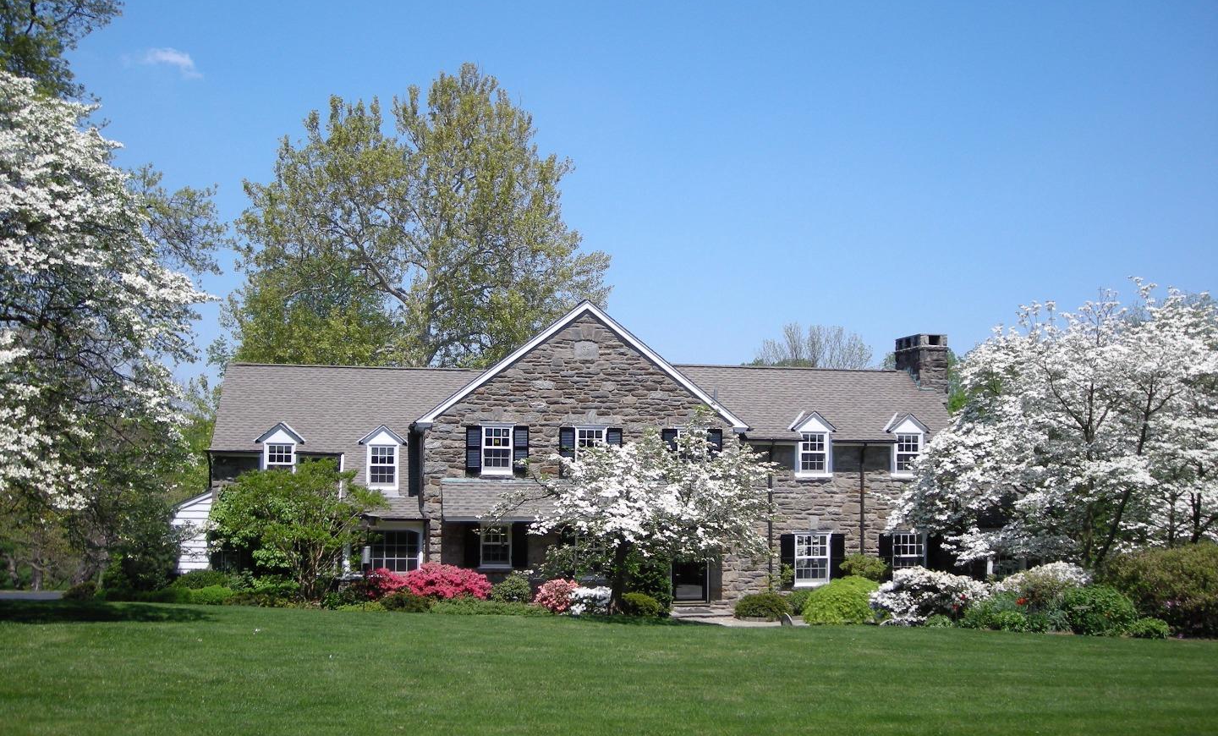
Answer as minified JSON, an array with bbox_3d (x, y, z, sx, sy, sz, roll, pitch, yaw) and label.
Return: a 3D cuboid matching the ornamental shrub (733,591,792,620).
[{"bbox_3d":[4.330,6.690,34.700,1.596,0.780,1.500,1,-6,-11],"label":"ornamental shrub"}]

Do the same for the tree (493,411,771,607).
[{"bbox_3d":[0.579,3.950,33.300,7.670,5.350,6.900,1,-3,-9],"label":"tree"}]

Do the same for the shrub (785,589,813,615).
[{"bbox_3d":[5.345,6.584,34.500,0.900,0.740,0.850,1,-4,-10],"label":"shrub"}]

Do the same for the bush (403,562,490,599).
[{"bbox_3d":[-4.096,5.401,31.000,2.250,0.980,1.600,1,-4,-10],"label":"bush"}]

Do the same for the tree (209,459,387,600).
[{"bbox_3d":[-8.035,4.189,31.800,4.500,3.650,3.800,1,-4,-10],"label":"tree"}]

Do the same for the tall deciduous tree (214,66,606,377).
[{"bbox_3d":[-9.375,-2.963,59.149,18.401,23.484,17.500,2,-4,-12],"label":"tall deciduous tree"}]

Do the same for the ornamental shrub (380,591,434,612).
[{"bbox_3d":[-4.898,5.672,29.900,1.320,0.530,1.050,1,-4,-10],"label":"ornamental shrub"}]

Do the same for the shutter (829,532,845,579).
[{"bbox_3d":[6.707,5.588,36.221,0.474,1.425,0.050,1,-6,-11],"label":"shutter"}]

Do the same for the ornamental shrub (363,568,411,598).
[{"bbox_3d":[-5.928,5.801,33.000,1.280,0.880,1.100,2,-4,-12],"label":"ornamental shrub"}]

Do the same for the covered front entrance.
[{"bbox_3d":[2.246,5.589,34.200,1.080,1.900,0.500,1,-4,-10],"label":"covered front entrance"}]

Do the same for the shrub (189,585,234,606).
[{"bbox_3d":[-10.517,6.008,32.600,1.161,0.537,1.000,1,-6,-11],"label":"shrub"}]

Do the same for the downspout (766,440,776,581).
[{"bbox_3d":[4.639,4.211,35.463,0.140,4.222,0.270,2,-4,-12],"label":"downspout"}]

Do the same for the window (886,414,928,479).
[{"bbox_3d":[8.798,2.362,37.041,1.330,1.918,1.000,2,-4,-12],"label":"window"}]

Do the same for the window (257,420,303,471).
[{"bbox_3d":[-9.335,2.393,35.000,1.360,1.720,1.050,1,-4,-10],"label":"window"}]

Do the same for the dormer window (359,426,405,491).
[{"bbox_3d":[-6.675,2.665,36.300,1.430,1.940,1.800,1,-3,-9],"label":"dormer window"}]

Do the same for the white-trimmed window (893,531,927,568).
[{"bbox_3d":[8.885,5.547,36.446,1.120,1.424,0.150,2,-4,-12],"label":"white-trimmed window"}]

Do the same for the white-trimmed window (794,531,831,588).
[{"bbox_3d":[5.938,5.617,36.113,1.131,1.598,0.150,1,-6,-11],"label":"white-trimmed window"}]

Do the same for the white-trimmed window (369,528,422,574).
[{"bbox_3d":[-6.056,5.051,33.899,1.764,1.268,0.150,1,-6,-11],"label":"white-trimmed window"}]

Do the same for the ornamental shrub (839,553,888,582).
[{"bbox_3d":[7.413,5.967,36.000,1.450,1.100,1.200,2,-4,-12],"label":"ornamental shrub"}]

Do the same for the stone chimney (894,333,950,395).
[{"bbox_3d":[10.164,-0.065,39.999,1.000,1.900,1.800,2,-4,-12],"label":"stone chimney"}]

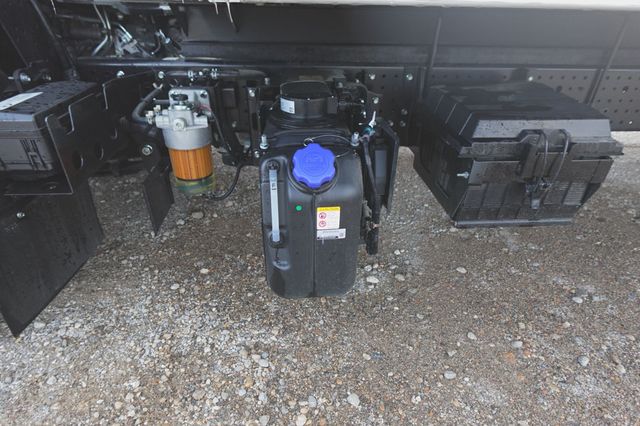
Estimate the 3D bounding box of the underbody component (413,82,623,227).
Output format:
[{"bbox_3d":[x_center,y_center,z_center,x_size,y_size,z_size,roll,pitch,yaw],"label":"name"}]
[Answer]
[{"bbox_3d":[0.518,-0.191,1.062,0.386,0.289,0.428,-1,32,-3],"label":"underbody component"}]

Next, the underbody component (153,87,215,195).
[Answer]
[{"bbox_3d":[-0.324,-0.176,0.885,0.128,0.243,0.138,-1,32,-3],"label":"underbody component"}]

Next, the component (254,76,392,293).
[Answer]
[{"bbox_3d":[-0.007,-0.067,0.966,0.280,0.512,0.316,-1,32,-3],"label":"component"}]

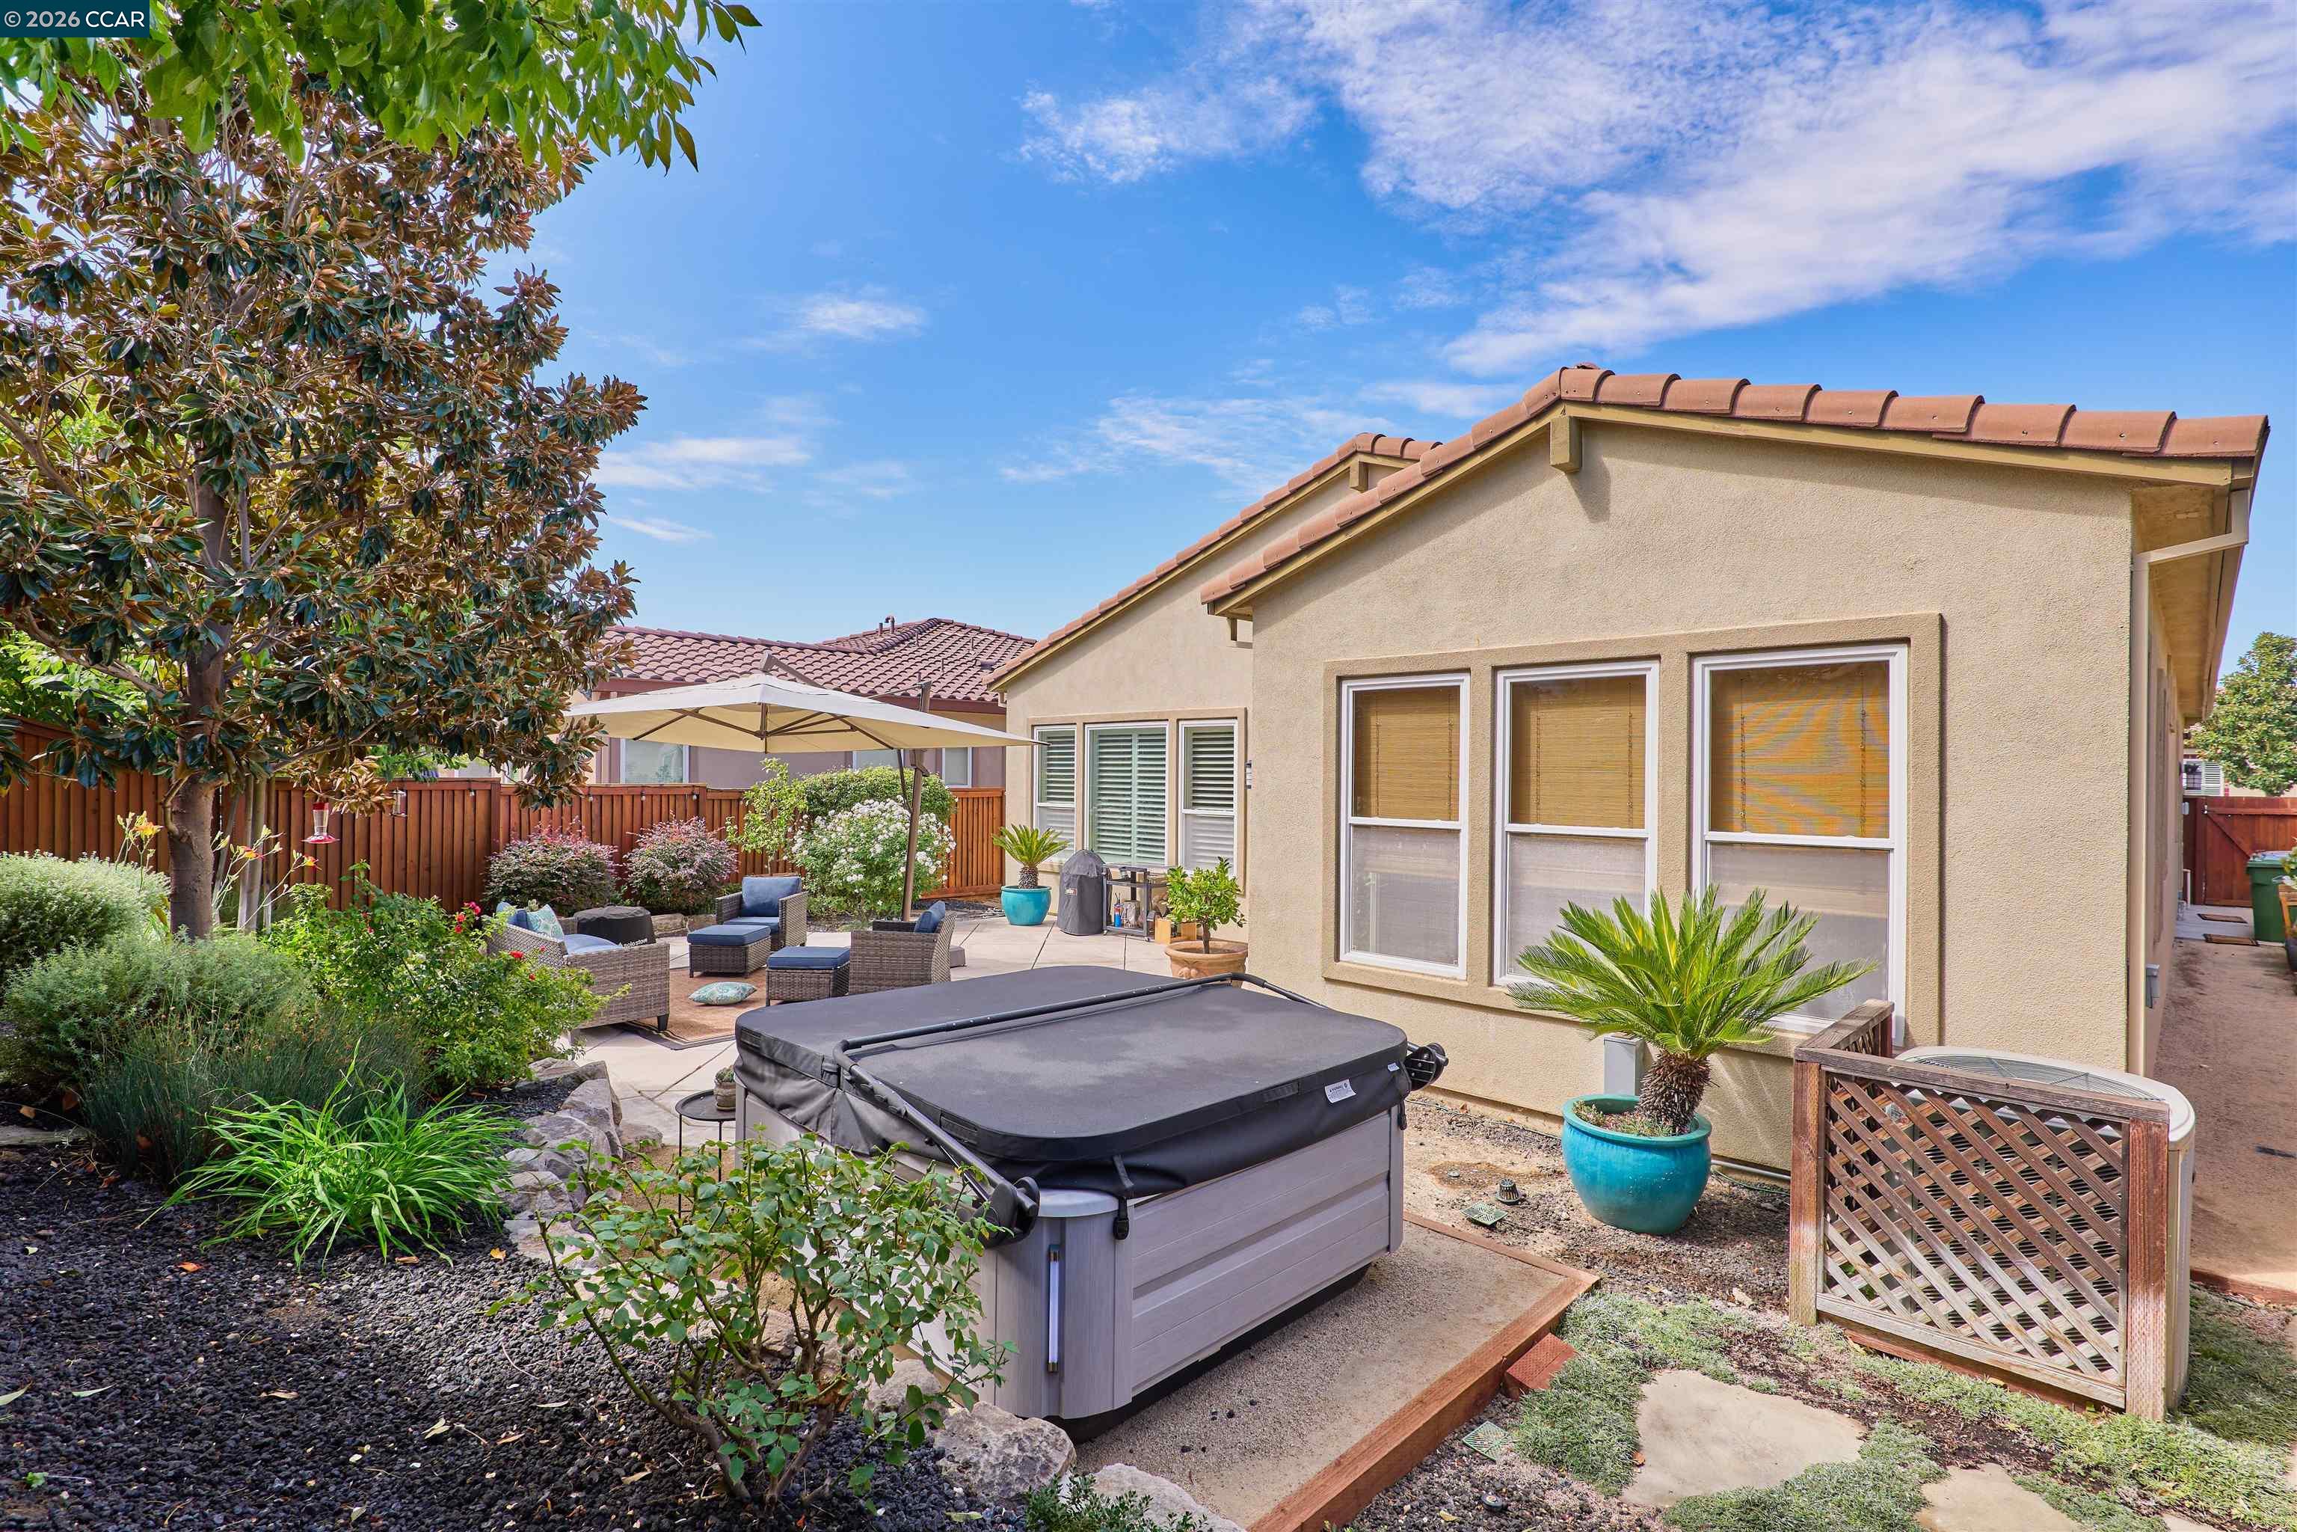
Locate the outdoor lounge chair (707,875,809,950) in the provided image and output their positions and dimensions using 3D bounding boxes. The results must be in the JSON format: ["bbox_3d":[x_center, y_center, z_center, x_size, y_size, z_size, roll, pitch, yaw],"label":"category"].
[{"bbox_3d":[-4.270,1.640,11.360,0.770,0.780,0.770,0,0,0],"label":"outdoor lounge chair"}]

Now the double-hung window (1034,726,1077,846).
[{"bbox_3d":[-1.245,0.393,13.700,0.100,1.830,0.910,0,0,-44],"label":"double-hung window"}]

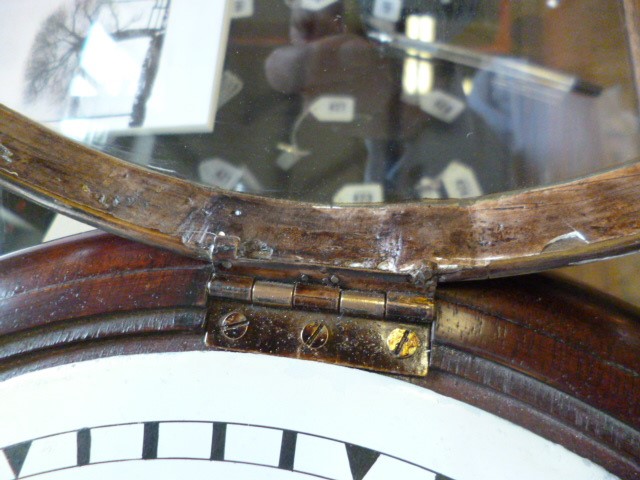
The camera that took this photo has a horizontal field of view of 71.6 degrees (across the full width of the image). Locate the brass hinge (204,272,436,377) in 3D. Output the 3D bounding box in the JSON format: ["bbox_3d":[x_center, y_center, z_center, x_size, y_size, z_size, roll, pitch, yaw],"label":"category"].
[{"bbox_3d":[-0.002,0.017,0.095,0.050,0.007,0.017,4,79,13],"label":"brass hinge"}]

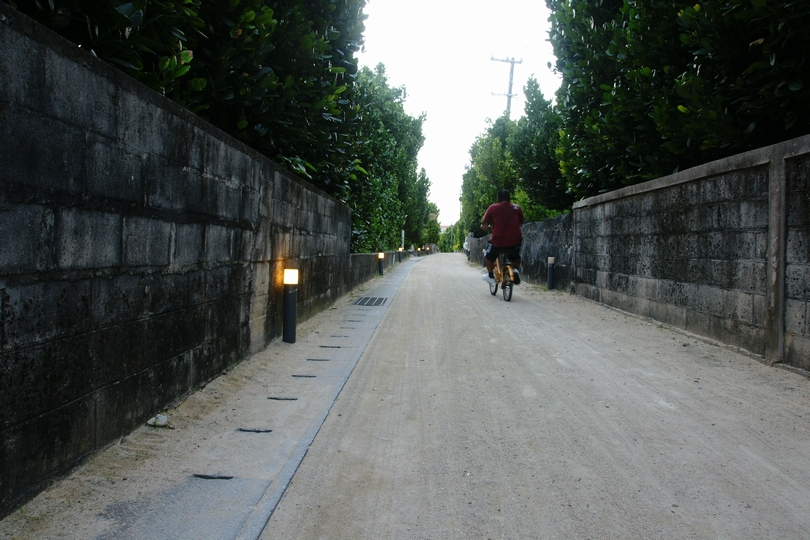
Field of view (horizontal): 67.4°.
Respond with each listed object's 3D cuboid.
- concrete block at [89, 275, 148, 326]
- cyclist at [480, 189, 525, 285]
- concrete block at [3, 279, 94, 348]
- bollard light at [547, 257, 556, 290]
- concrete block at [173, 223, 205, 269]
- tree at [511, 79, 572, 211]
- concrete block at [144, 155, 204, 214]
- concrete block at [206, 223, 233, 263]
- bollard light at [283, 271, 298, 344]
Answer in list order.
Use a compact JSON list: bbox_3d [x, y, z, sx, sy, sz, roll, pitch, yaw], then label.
[{"bbox_3d":[-1.099,0.101,2.194,0.165,0.190,0.405,0,2,2],"label":"concrete block"},{"bbox_3d":[1.348,-0.459,8.400,0.570,1.290,0.750,1,2,-1],"label":"cyclist"},{"bbox_3d":[-1.096,0.119,1.763,0.150,0.179,0.408,1,2,1],"label":"concrete block"},{"bbox_3d":[2.486,0.056,10.291,0.102,0.540,0.102,0,2,2],"label":"bollard light"},{"bbox_3d":[-1.074,-0.125,2.808,0.165,0.190,0.385,0,2,2],"label":"concrete block"},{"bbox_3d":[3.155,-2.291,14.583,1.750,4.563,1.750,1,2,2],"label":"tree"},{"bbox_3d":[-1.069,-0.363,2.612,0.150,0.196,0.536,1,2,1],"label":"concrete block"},{"bbox_3d":[-1.058,-0.140,3.227,0.150,0.194,0.407,1,2,1],"label":"concrete block"},{"bbox_3d":[-0.840,0.254,4.421,0.100,0.530,0.100,0,2,2],"label":"bollard light"}]

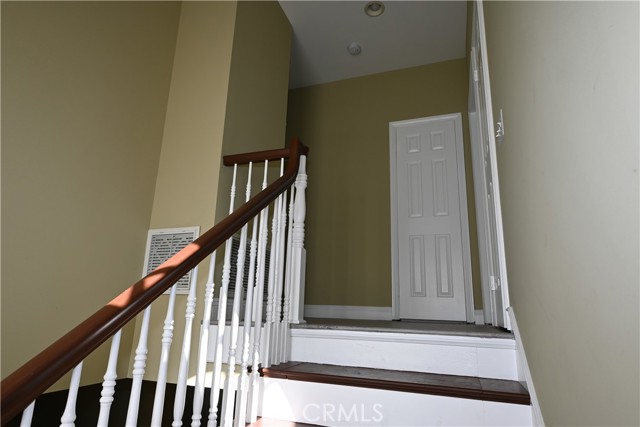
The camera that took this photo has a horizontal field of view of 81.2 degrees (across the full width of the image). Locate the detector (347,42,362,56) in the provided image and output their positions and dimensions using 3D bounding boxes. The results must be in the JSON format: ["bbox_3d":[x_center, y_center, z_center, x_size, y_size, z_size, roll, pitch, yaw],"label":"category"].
[{"bbox_3d":[0.361,-1.722,3.910,0.142,0.045,0.142,-3,-15,20],"label":"detector"}]

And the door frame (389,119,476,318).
[{"bbox_3d":[1.091,-0.005,3.766,0.745,2.110,0.060,-3,-15,20],"label":"door frame"}]

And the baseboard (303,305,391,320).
[{"bbox_3d":[0.261,1.010,3.812,0.952,0.129,0.016,-3,-15,20],"label":"baseboard"}]

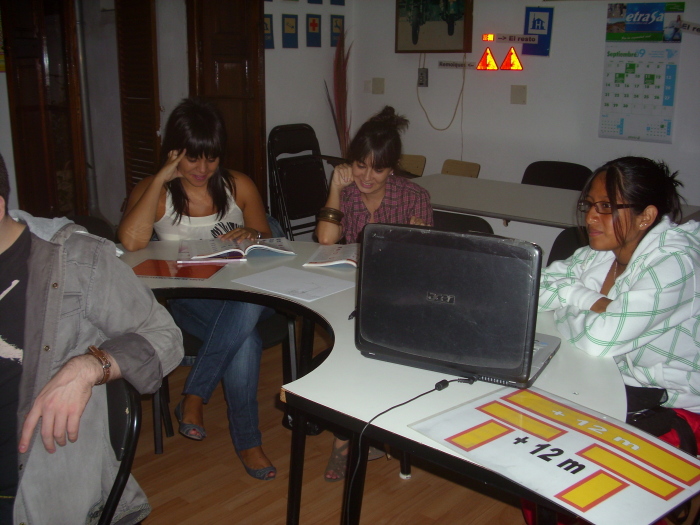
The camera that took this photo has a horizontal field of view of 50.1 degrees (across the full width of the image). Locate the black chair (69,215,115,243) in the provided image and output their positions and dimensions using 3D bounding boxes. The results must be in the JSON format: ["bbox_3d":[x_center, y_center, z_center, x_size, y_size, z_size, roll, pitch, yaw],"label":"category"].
[{"bbox_3d":[-1.003,0.279,2.468,0.500,0.820,0.540,-2,14,-8],"label":"black chair"}]

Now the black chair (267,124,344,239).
[{"bbox_3d":[-0.219,-0.327,4.407,0.160,0.990,0.460,-3,9,40],"label":"black chair"}]

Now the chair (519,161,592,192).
[{"bbox_3d":[1.011,-0.130,4.154,0.500,0.820,0.540,14,19,41],"label":"chair"}]

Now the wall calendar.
[{"bbox_3d":[1.472,-0.959,3.784,0.385,0.675,0.010,14,19,41],"label":"wall calendar"}]

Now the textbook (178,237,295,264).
[{"bbox_3d":[-0.359,-0.059,2.416,0.360,0.037,0.260,-2,15,-11],"label":"textbook"}]

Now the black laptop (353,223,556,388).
[{"bbox_3d":[0.235,0.050,1.526,0.360,0.275,0.265,8,16,26],"label":"black laptop"}]

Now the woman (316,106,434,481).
[{"bbox_3d":[0.099,0.071,2.587,0.450,1.185,0.650,7,16,24],"label":"woman"}]

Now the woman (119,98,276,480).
[{"bbox_3d":[-0.505,0.046,2.624,0.520,1.205,0.720,-1,14,-6],"label":"woman"}]

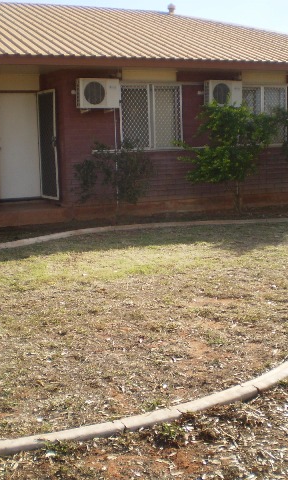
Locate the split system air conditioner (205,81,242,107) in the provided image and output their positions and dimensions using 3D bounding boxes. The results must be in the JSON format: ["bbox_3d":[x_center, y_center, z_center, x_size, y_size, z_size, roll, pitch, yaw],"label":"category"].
[{"bbox_3d":[1.573,-2.898,13.223,0.770,0.530,0.270,-5,9,-25],"label":"split system air conditioner"}]

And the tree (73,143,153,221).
[{"bbox_3d":[-0.531,-1.048,11.966,1.409,1.400,1.200,-5,9,-25],"label":"tree"}]

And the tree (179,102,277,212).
[{"bbox_3d":[1.608,-1.579,12.793,1.846,2.108,1.550,-5,9,-25],"label":"tree"}]

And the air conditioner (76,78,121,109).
[{"bbox_3d":[-0.838,-2.665,12.119,0.780,0.540,0.270,-5,9,-25],"label":"air conditioner"}]

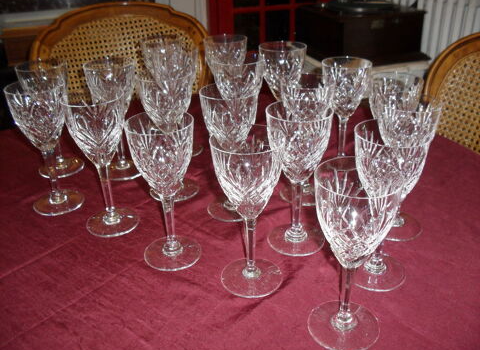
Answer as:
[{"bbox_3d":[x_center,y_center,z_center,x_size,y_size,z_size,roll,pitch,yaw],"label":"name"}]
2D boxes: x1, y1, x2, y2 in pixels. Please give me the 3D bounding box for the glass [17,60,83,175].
[{"bbox_3d":[-0.312,-0.092,0.808,0.076,0.180,0.076,-2,27,0],"label":"glass"}]

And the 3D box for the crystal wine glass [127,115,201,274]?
[{"bbox_3d":[-0.086,0.019,0.576,0.076,0.180,0.076,-2,27,0],"label":"crystal wine glass"}]

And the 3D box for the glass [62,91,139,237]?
[{"bbox_3d":[-0.180,-0.013,0.645,0.076,0.180,0.076,-2,27,0],"label":"glass"}]

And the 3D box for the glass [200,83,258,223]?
[{"bbox_3d":[-0.012,-0.031,0.670,0.076,0.180,0.076,-2,27,0],"label":"glass"}]

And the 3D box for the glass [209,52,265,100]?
[{"bbox_3d":[0.000,-0.097,0.793,0.079,0.188,0.079,-1,27,0],"label":"glass"}]

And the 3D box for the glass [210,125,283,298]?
[{"bbox_3d":[0.010,0.040,0.529,0.076,0.180,0.076,-2,27,0],"label":"glass"}]

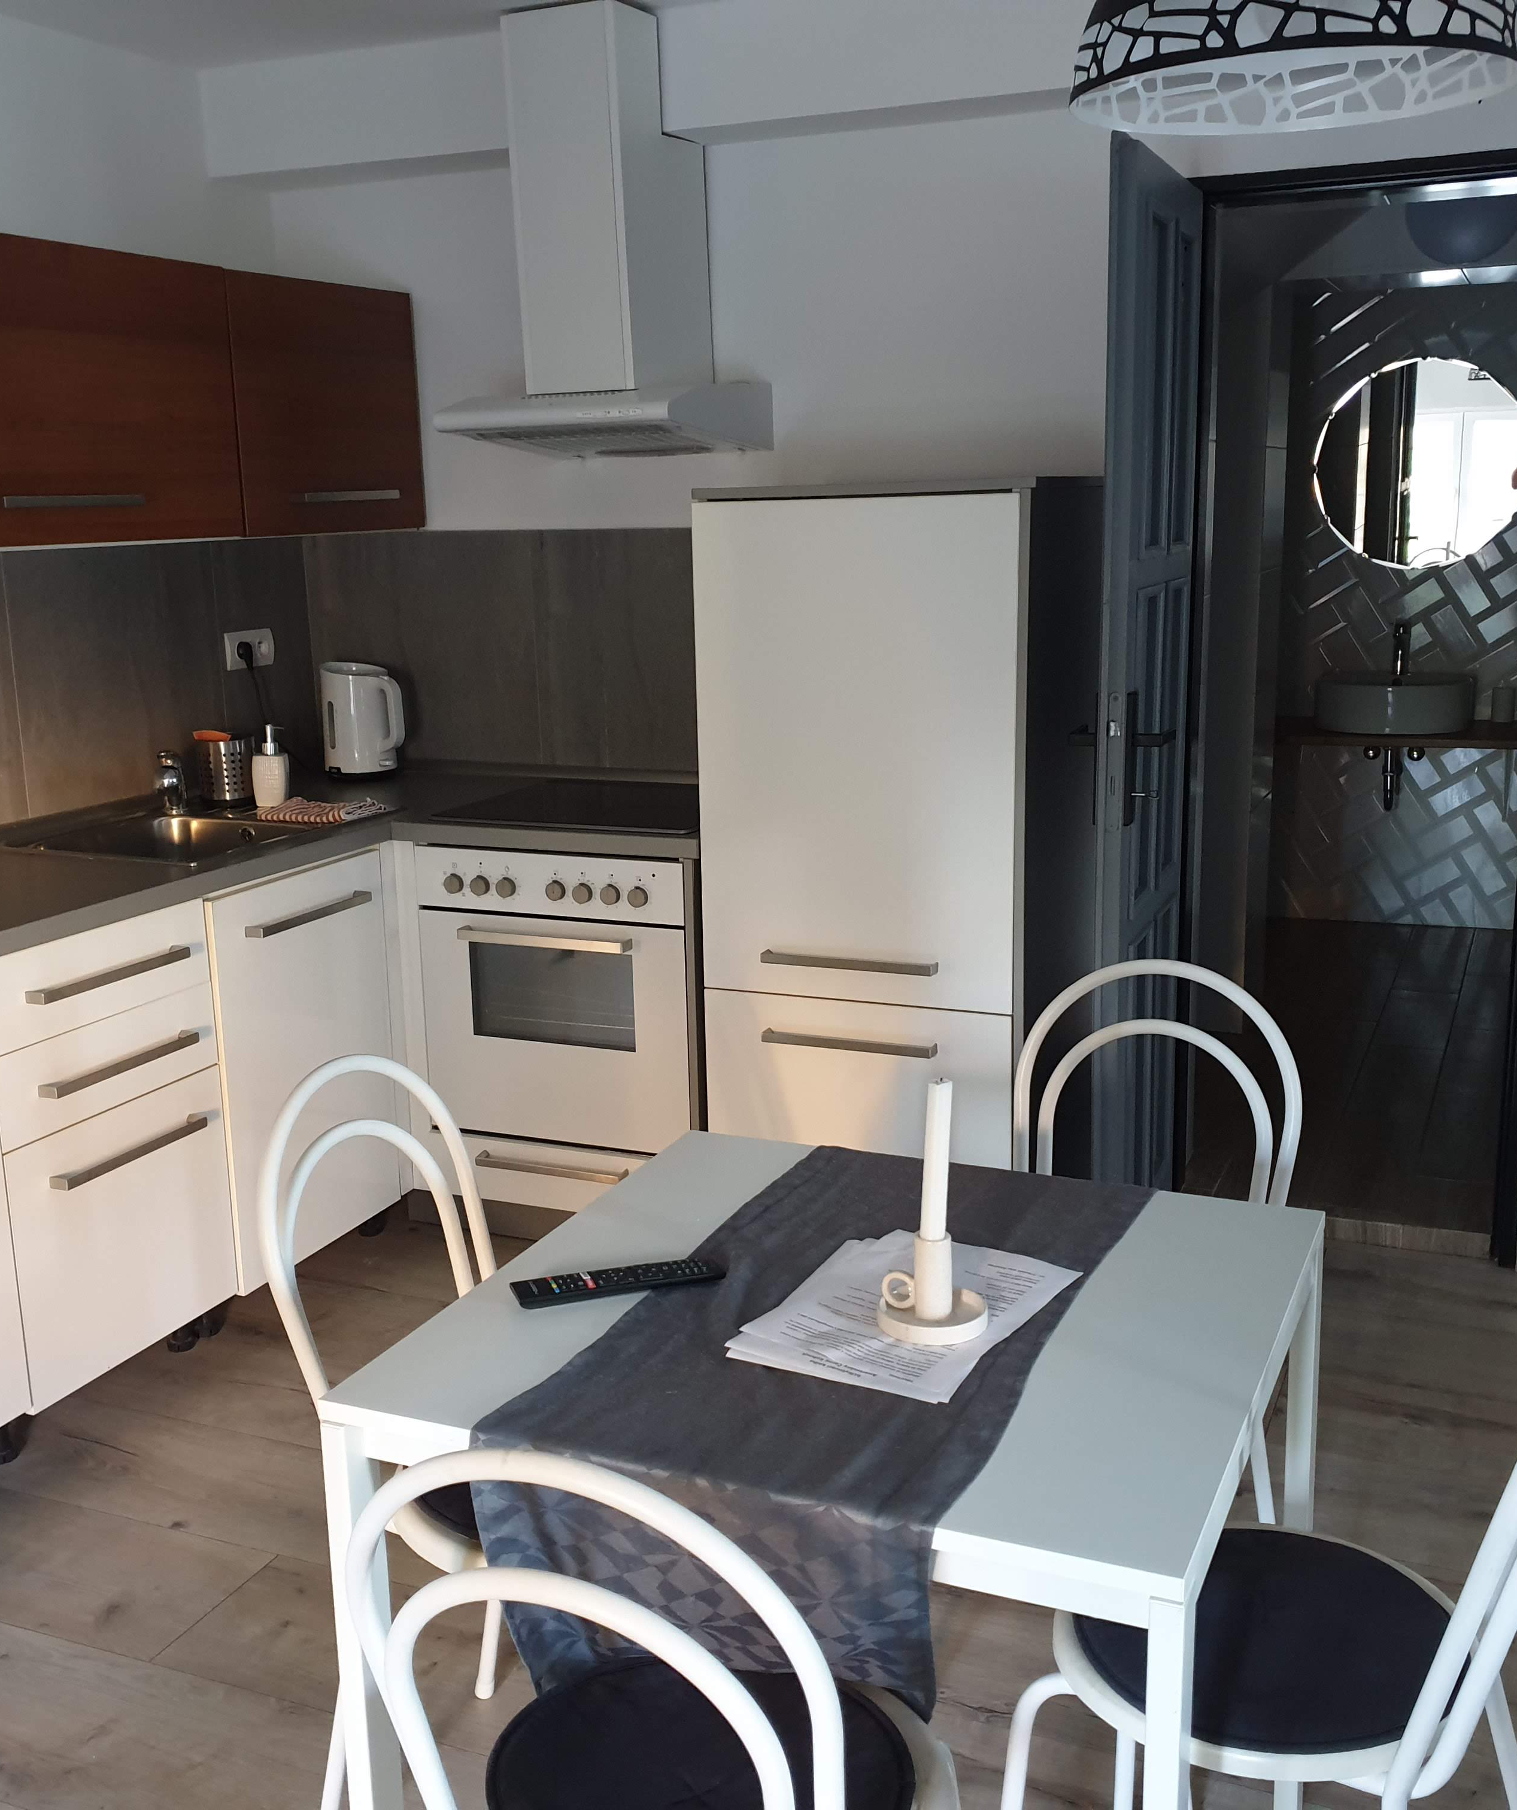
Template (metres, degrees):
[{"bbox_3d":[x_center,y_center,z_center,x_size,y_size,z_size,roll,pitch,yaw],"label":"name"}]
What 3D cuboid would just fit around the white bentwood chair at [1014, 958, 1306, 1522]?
[{"bbox_3d":[0.469,0.543,2.389,0.420,0.880,0.520,4,14,25],"label":"white bentwood chair"}]

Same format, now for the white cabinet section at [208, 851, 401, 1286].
[{"bbox_3d":[-1.092,0.276,3.536,0.570,0.730,0.500,4,13,23],"label":"white cabinet section"}]

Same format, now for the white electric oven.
[{"bbox_3d":[-0.285,0.196,3.777,0.610,0.700,0.570,4,14,25],"label":"white electric oven"}]

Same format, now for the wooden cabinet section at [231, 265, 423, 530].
[{"bbox_3d":[-1.031,-1.029,3.800,0.340,0.490,0.617,4,13,23],"label":"wooden cabinet section"}]

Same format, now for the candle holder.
[{"bbox_3d":[0.162,0.276,1.692,0.108,0.233,0.108,-1,12,0],"label":"candle holder"}]

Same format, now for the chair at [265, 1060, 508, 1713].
[{"bbox_3d":[-0.260,0.628,2.077,0.520,0.880,0.420,4,14,25],"label":"chair"}]

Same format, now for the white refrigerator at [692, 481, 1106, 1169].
[{"bbox_3d":[0.307,-0.031,3.498,0.625,1.520,0.660,4,14,25],"label":"white refrigerator"}]

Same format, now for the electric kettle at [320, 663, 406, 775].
[{"bbox_3d":[-0.924,-0.425,4.223,0.215,0.262,0.160,5,14,27],"label":"electric kettle"}]

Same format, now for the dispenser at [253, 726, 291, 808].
[{"bbox_3d":[-1.048,-0.298,3.857,0.075,0.176,0.068,-1,12,0],"label":"dispenser"}]

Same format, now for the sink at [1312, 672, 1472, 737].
[{"bbox_3d":[2.015,-0.644,5.758,0.485,0.150,0.420,4,14,25],"label":"sink"}]

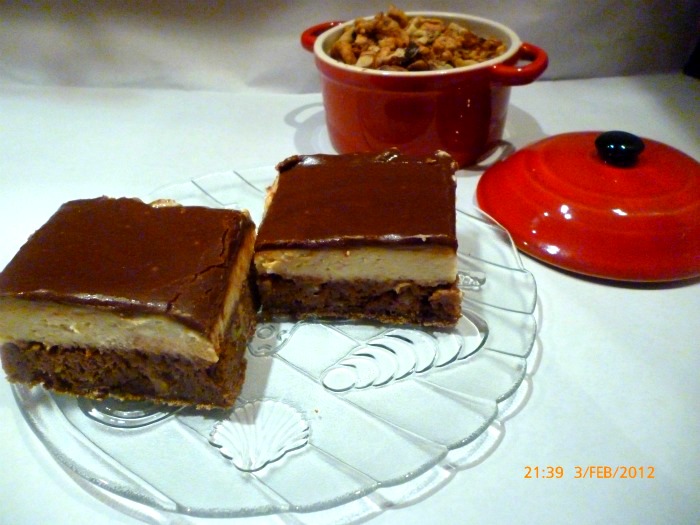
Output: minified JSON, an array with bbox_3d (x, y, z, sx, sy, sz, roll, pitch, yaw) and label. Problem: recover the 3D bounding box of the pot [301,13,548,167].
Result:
[{"bbox_3d":[0.034,-0.090,0.298,0.134,0.052,0.103,16,42,24],"label":"pot"}]

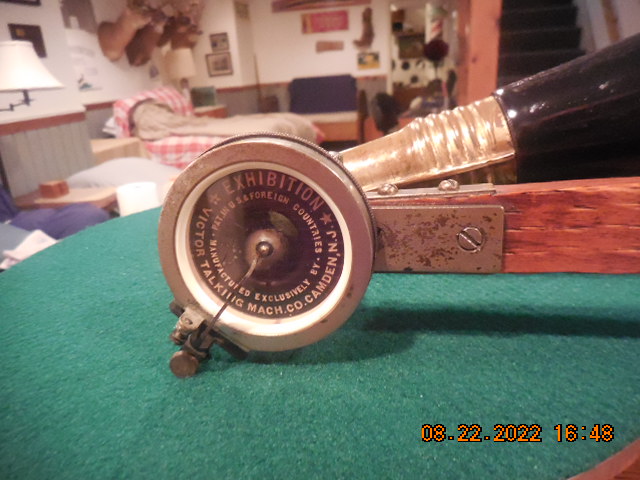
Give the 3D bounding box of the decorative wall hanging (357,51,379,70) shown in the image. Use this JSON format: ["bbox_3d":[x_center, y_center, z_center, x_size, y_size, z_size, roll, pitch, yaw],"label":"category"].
[{"bbox_3d":[0.738,-2.715,7.002,0.323,0.234,0.030,1,21,13],"label":"decorative wall hanging"}]

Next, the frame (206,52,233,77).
[{"bbox_3d":[-1.439,-2.506,6.627,0.379,0.307,0.030,1,21,13],"label":"frame"}]

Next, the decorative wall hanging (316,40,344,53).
[{"bbox_3d":[0.160,-2.947,7.053,0.422,0.138,0.030,1,21,13],"label":"decorative wall hanging"}]

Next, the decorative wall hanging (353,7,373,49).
[{"bbox_3d":[0.648,-3.141,6.845,0.299,0.542,0.050,1,21,13],"label":"decorative wall hanging"}]

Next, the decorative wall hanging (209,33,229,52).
[{"bbox_3d":[-1.414,-2.779,6.513,0.250,0.222,0.030,1,21,13],"label":"decorative wall hanging"}]

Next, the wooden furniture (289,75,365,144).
[{"bbox_3d":[0.076,-2.003,7.053,1.100,0.918,0.720,1,21,13],"label":"wooden furniture"}]

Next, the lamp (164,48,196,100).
[{"bbox_3d":[-1.900,-2.265,6.521,0.409,0.797,0.409,1,21,13],"label":"lamp"}]

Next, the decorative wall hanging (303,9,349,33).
[{"bbox_3d":[0.077,-3.268,6.946,0.698,0.267,0.030,1,21,13],"label":"decorative wall hanging"}]

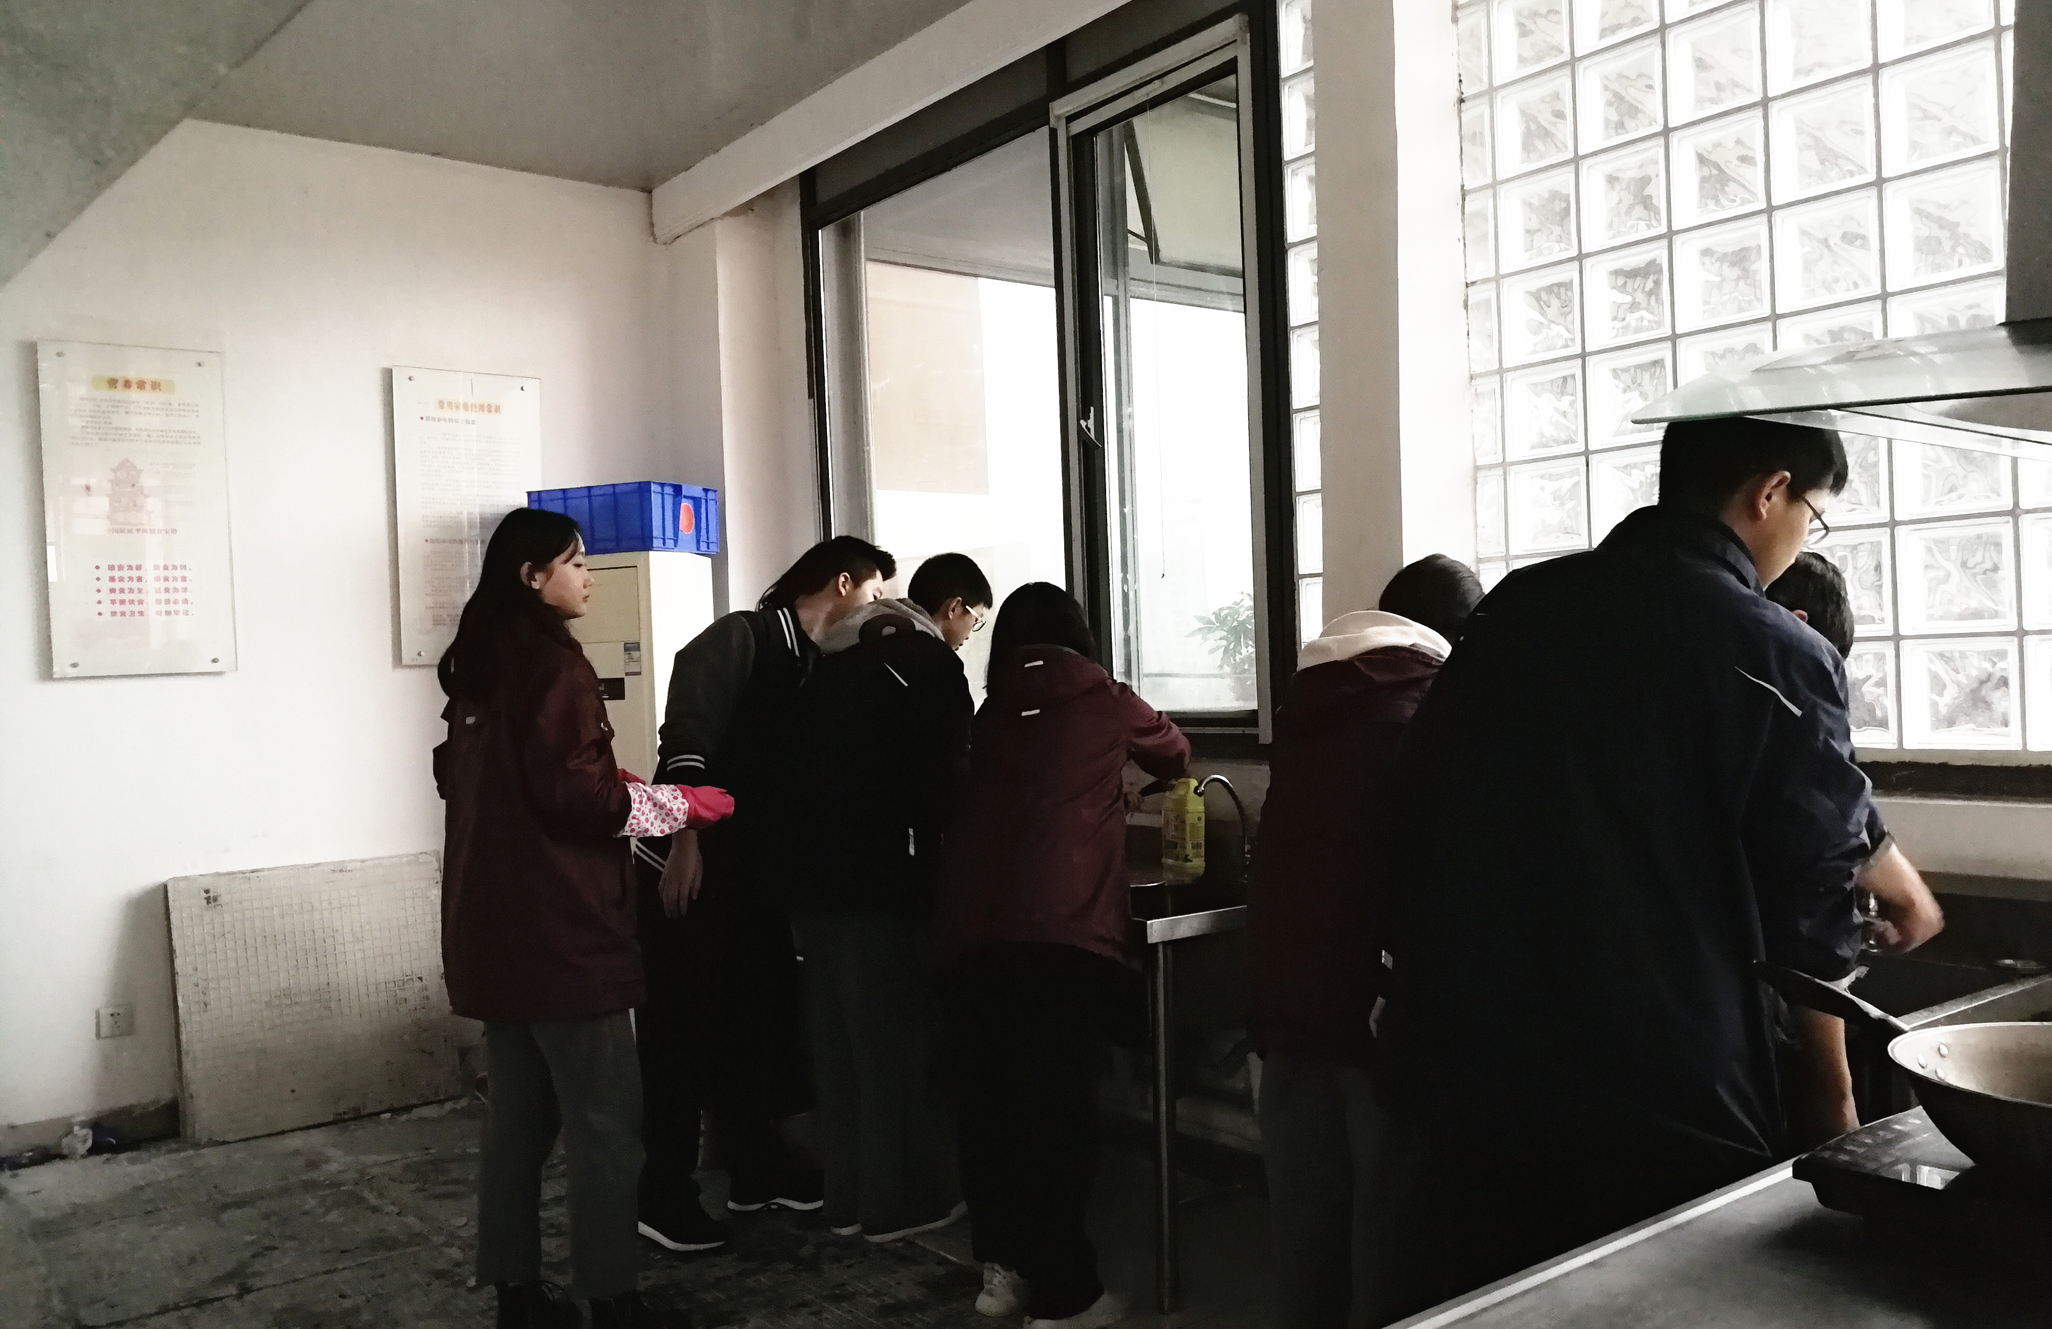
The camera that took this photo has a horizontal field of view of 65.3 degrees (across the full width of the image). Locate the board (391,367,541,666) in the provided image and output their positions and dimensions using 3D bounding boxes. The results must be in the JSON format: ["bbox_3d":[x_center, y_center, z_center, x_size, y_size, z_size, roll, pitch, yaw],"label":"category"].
[{"bbox_3d":[-1.788,-0.472,5.180,0.475,0.940,0.030,-2,0,-38],"label":"board"}]

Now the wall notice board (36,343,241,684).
[{"bbox_3d":[-2.543,-0.438,4.594,0.467,0.940,0.030,-2,0,-38],"label":"wall notice board"}]

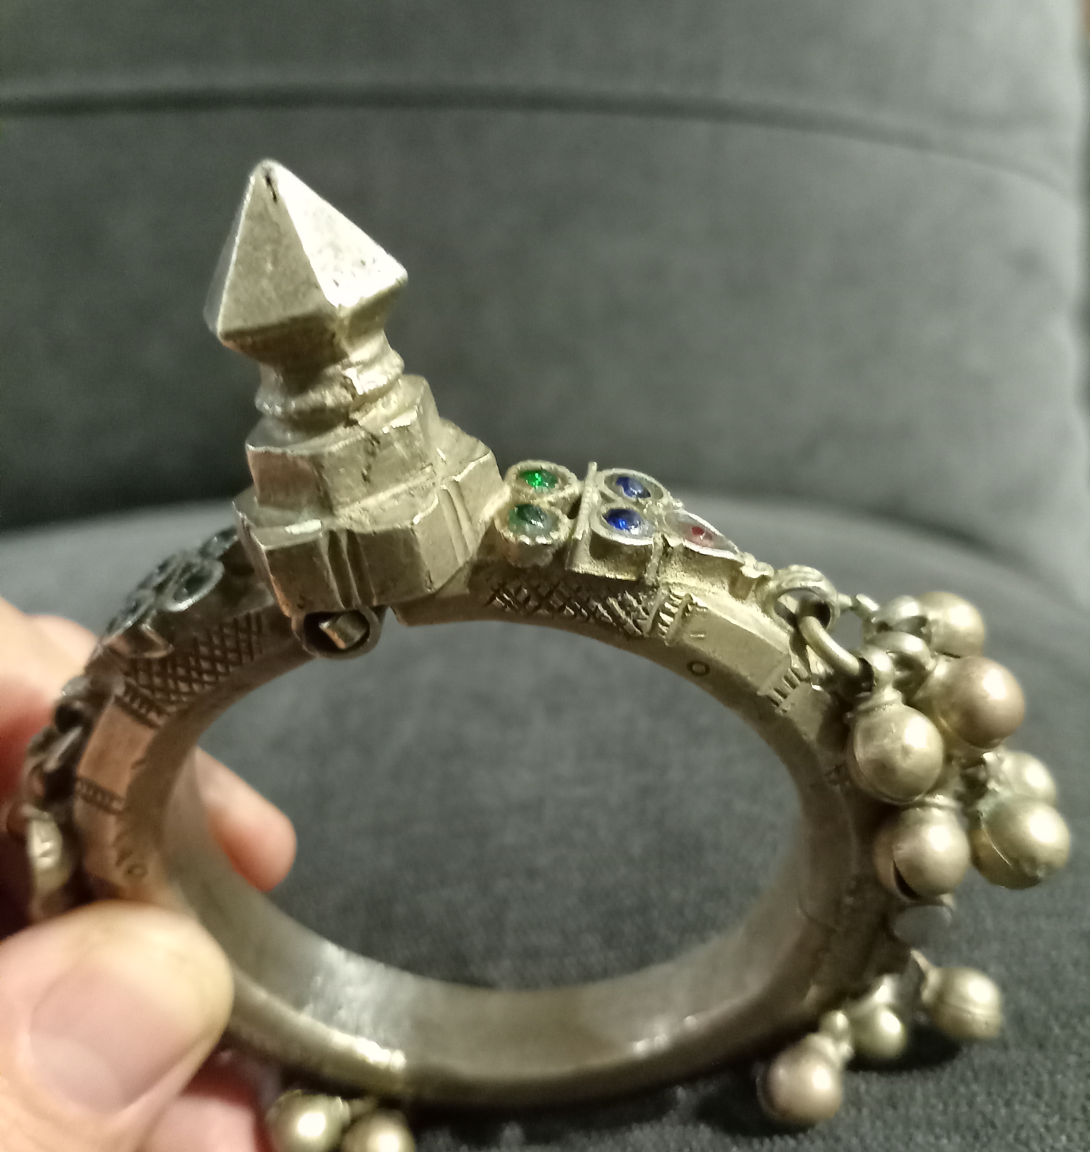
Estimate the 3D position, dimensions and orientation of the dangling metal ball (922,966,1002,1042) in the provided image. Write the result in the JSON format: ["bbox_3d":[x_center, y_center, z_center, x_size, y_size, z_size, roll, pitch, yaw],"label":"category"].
[{"bbox_3d":[0.057,0.058,0.147,0.010,0.010,0.010,0,28,0],"label":"dangling metal ball"}]

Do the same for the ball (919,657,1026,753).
[{"bbox_3d":[0.039,0.012,0.100,0.009,0.009,0.009,0,24,0],"label":"ball"}]

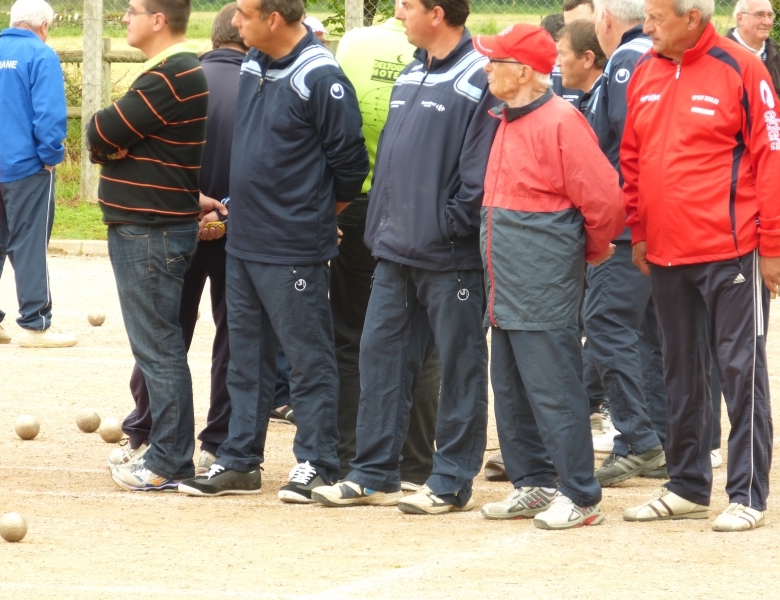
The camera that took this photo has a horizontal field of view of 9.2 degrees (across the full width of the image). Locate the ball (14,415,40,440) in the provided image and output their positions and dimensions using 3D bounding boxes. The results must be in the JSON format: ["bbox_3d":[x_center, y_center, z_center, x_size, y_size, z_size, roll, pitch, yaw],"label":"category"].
[{"bbox_3d":[-1.365,0.482,18.200,0.092,0.092,0.092,0,4,0],"label":"ball"}]

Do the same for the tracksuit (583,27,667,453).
[{"bbox_3d":[0.846,-0.185,16.941,0.440,1.490,0.520,0,4,0],"label":"tracksuit"}]

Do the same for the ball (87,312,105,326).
[{"bbox_3d":[-1.506,0.091,24.800,0.092,0.092,0.092,0,4,0],"label":"ball"}]

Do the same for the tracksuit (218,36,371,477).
[{"bbox_3d":[-0.331,-0.160,16.525,0.440,1.530,0.550,-3,5,-38],"label":"tracksuit"}]

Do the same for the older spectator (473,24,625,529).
[{"bbox_3d":[0.508,-0.094,15.630,0.460,1.610,0.540,-2,4,-32],"label":"older spectator"}]

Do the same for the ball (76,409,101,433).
[{"bbox_3d":[-1.143,0.461,18.350,0.092,0.092,0.092,0,4,0],"label":"ball"}]

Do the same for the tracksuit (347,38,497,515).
[{"bbox_3d":[0.116,-0.119,16.195,0.440,1.530,0.550,-3,5,-38],"label":"tracksuit"}]

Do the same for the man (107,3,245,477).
[{"bbox_3d":[-0.709,-0.243,17.376,0.560,1.690,0.460,-3,5,-40],"label":"man"}]

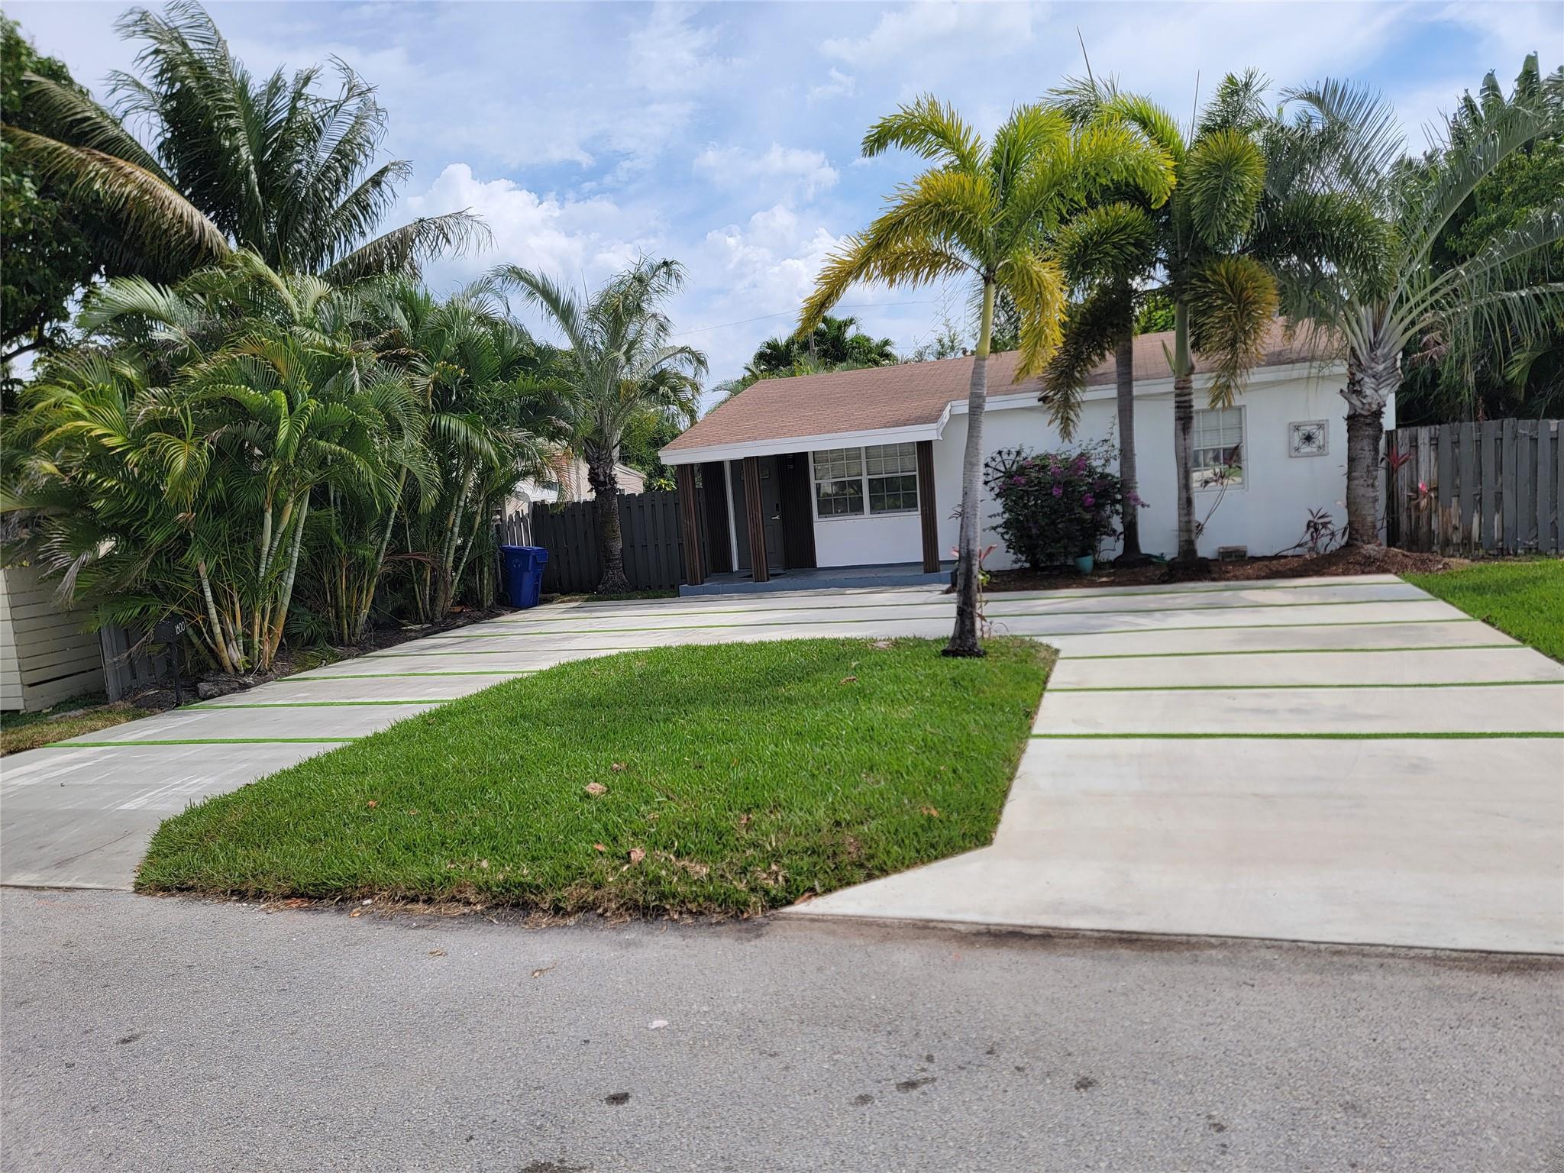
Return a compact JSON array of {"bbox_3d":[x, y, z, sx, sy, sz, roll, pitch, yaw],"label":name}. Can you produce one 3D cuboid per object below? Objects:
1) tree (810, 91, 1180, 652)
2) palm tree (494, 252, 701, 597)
[{"bbox_3d":[1.865,-1.875,9.829,3.300,5.000,3.200,-4,5,9],"label":"tree"},{"bbox_3d":[-3.151,-2.874,19.978,3.700,6.000,3.700,-5,5,-9],"label":"palm tree"}]

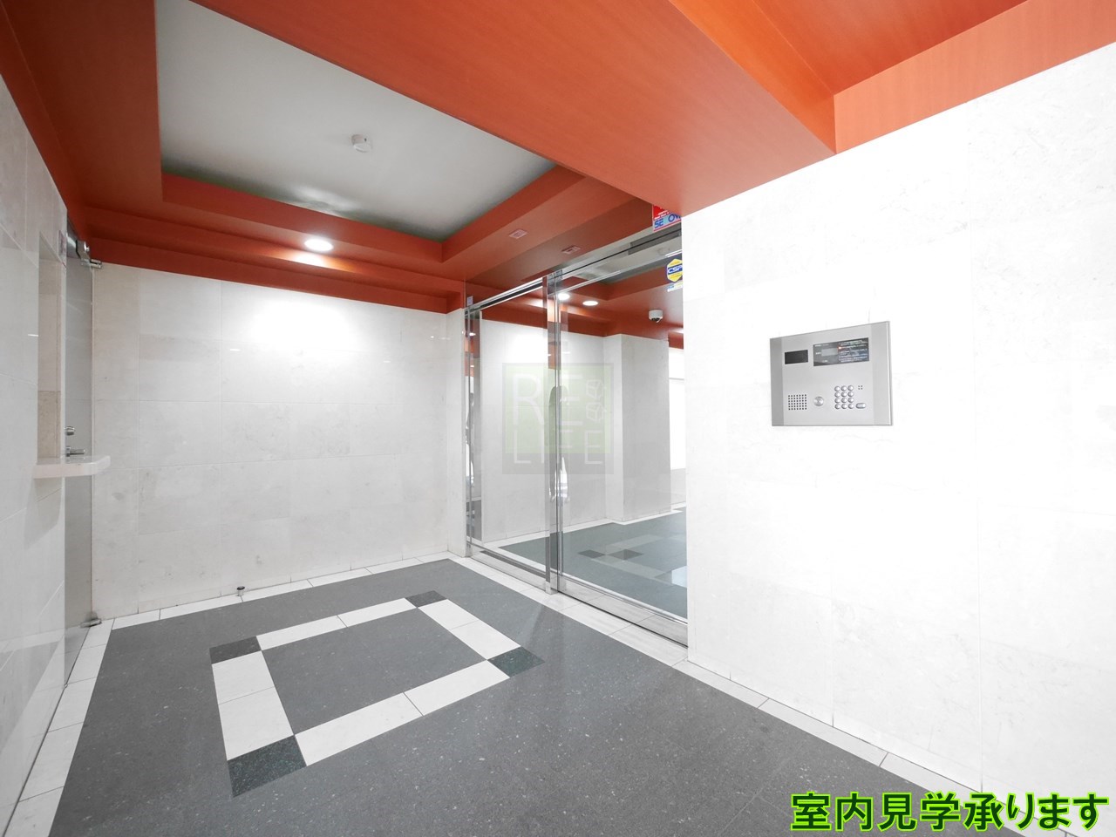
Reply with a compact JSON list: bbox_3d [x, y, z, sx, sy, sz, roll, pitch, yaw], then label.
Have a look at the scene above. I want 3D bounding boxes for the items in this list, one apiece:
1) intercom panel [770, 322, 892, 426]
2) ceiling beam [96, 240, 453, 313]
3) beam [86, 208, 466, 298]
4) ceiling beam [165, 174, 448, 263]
[{"bbox_3d":[0.994,-0.147,1.668,0.034,0.350,0.392,0,-1,-40],"label":"intercom panel"},{"bbox_3d":[-1.835,-0.981,3.309,2.207,0.129,0.113,-1,0,-40],"label":"ceiling beam"},{"bbox_3d":[-1.743,-1.095,3.198,2.207,0.095,0.223,-1,0,-40],"label":"beam"},{"bbox_3d":[-1.506,-1.219,2.917,1.570,0.146,0.113,-1,0,-40],"label":"ceiling beam"}]

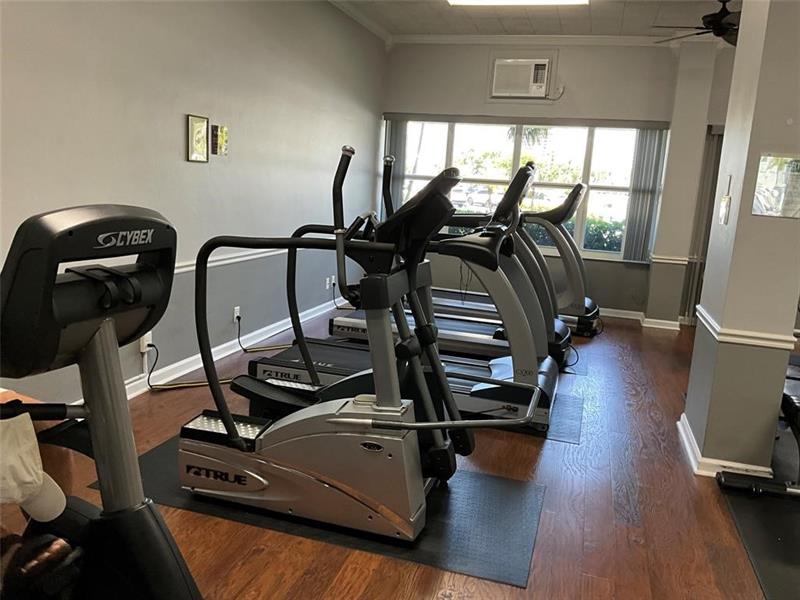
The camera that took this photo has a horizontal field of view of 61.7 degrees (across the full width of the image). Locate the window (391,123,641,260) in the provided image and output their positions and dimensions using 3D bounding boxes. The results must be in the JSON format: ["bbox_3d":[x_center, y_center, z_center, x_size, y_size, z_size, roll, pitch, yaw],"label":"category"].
[{"bbox_3d":[1.354,-1.333,8.001,2.968,1.491,0.128,6,10,15],"label":"window"}]

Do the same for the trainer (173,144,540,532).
[{"bbox_3d":[-0.109,0.107,3.097,1.512,1.545,0.909,6,10,15],"label":"trainer"}]

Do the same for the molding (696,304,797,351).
[{"bbox_3d":[1.885,0.143,3.718,0.369,0.050,0.838,6,10,15],"label":"molding"}]

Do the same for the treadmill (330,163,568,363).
[{"bbox_3d":[0.525,-0.388,5.997,2.073,1.590,0.838,6,10,15],"label":"treadmill"}]

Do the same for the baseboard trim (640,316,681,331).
[{"bbox_3d":[2.895,0.268,7.423,0.386,0.088,0.043,6,10,15],"label":"baseboard trim"}]

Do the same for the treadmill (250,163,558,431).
[{"bbox_3d":[0.081,-0.133,4.455,2.045,1.569,0.852,6,10,15],"label":"treadmill"}]

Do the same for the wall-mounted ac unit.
[{"bbox_3d":[1.385,-2.518,7.647,0.595,0.392,0.284,6,10,15],"label":"wall-mounted ac unit"}]

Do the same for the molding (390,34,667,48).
[{"bbox_3d":[1.401,-2.974,7.682,3.195,0.114,0.099,6,10,15],"label":"molding"}]

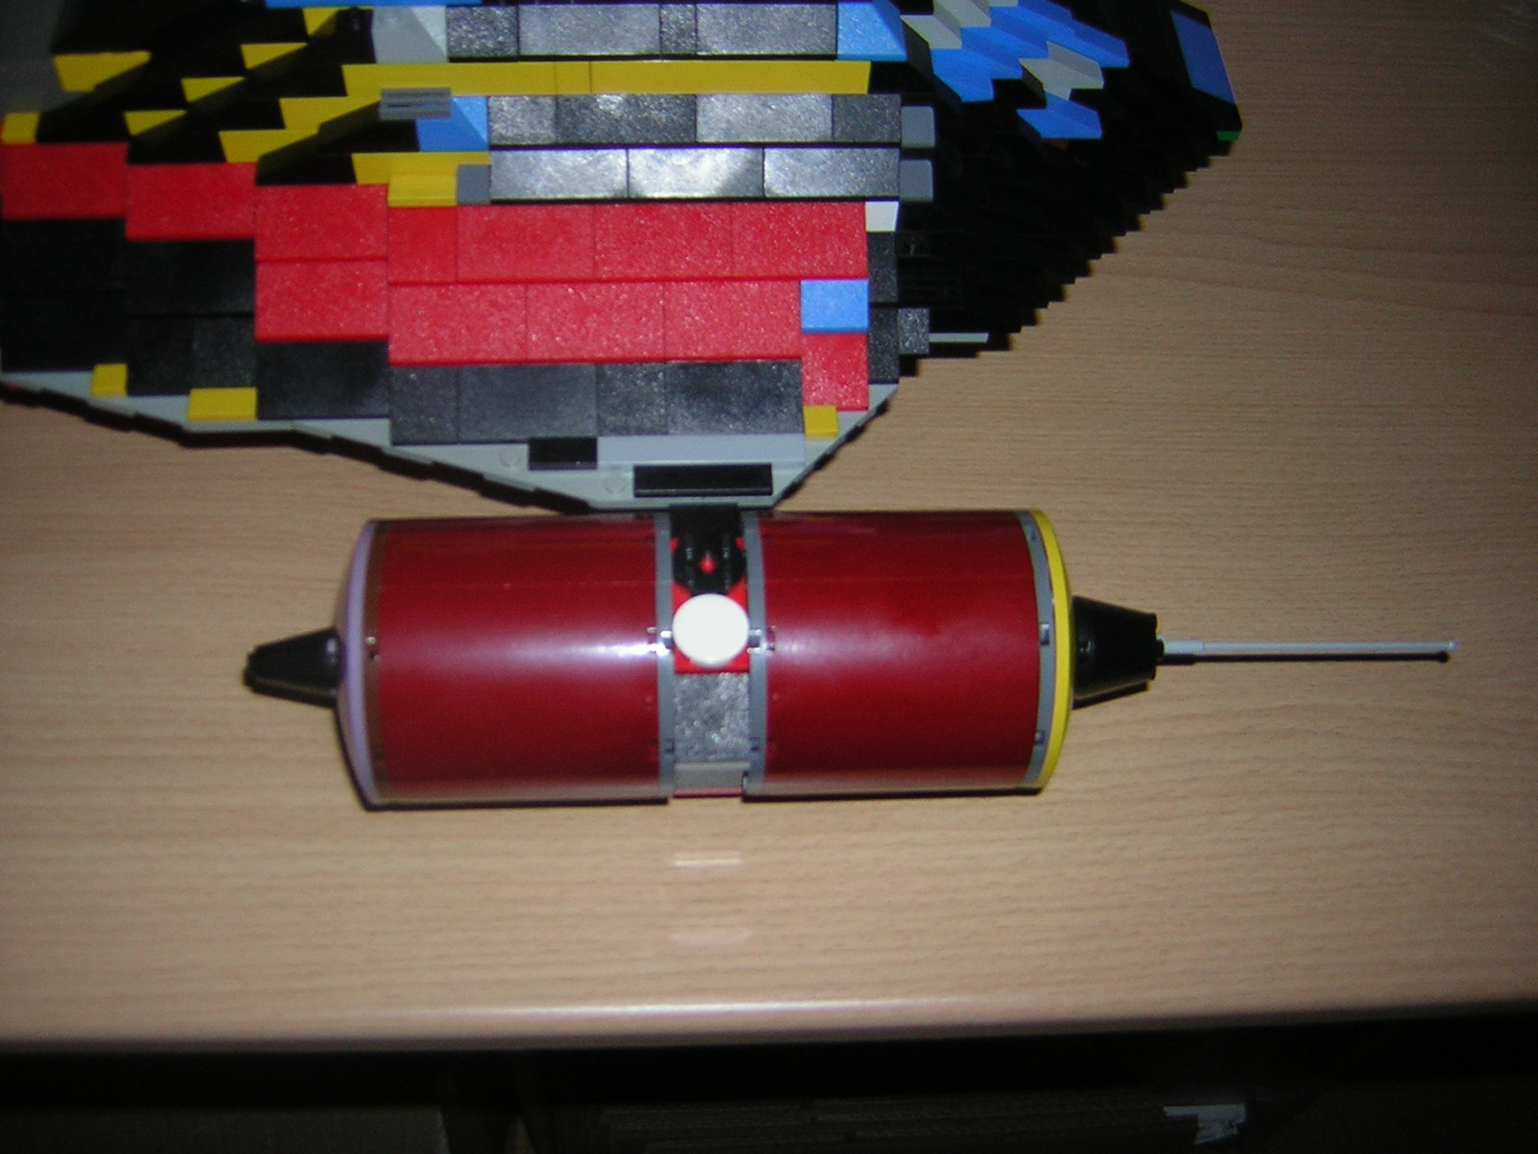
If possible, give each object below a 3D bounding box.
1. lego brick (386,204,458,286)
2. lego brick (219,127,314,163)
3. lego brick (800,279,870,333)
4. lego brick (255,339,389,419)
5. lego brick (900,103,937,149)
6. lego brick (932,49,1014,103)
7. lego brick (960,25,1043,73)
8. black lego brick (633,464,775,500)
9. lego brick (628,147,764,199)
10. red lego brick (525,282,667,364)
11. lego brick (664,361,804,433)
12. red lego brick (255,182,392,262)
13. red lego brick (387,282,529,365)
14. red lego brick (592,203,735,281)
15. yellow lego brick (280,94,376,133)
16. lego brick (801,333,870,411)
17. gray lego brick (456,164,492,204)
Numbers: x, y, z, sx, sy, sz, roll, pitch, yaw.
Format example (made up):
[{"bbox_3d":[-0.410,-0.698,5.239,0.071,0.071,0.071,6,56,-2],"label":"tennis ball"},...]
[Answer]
[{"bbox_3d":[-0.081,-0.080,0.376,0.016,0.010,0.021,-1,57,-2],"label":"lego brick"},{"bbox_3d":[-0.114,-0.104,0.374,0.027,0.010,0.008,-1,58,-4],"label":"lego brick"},{"bbox_3d":[0.015,-0.068,0.379,0.016,0.010,0.016,-1,58,-4],"label":"lego brick"},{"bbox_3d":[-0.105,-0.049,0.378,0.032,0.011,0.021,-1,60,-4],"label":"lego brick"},{"bbox_3d":[0.035,-0.106,0.377,0.008,0.006,0.008,-1,58,-3],"label":"lego brick"},{"bbox_3d":[0.050,-0.126,0.391,0.024,0.015,0.009,-1,57,-2],"label":"lego brick"},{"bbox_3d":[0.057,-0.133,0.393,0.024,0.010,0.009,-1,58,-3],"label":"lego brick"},{"bbox_3d":[-0.015,-0.022,0.367,0.032,0.003,0.008,-1,60,-4],"label":"black lego brick"},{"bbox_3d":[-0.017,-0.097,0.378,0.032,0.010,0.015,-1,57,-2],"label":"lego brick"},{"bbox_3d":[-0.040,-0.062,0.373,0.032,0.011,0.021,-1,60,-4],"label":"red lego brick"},{"bbox_3d":[-0.008,-0.045,0.377,0.032,0.010,0.024,-1,58,-3],"label":"lego brick"},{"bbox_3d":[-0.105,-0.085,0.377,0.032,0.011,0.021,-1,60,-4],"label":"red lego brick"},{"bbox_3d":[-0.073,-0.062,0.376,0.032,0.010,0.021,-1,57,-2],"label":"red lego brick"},{"bbox_3d":[-0.025,-0.082,0.376,0.032,0.010,0.024,-1,58,-3],"label":"red lego brick"},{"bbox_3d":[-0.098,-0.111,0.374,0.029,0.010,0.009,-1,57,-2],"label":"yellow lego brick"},{"bbox_3d":[0.015,-0.052,0.381,0.016,0.010,0.024,-1,58,-4],"label":"lego brick"},{"bbox_3d":[-0.069,-0.092,0.375,0.008,0.006,0.008,-1,57,-2],"label":"gray lego brick"}]

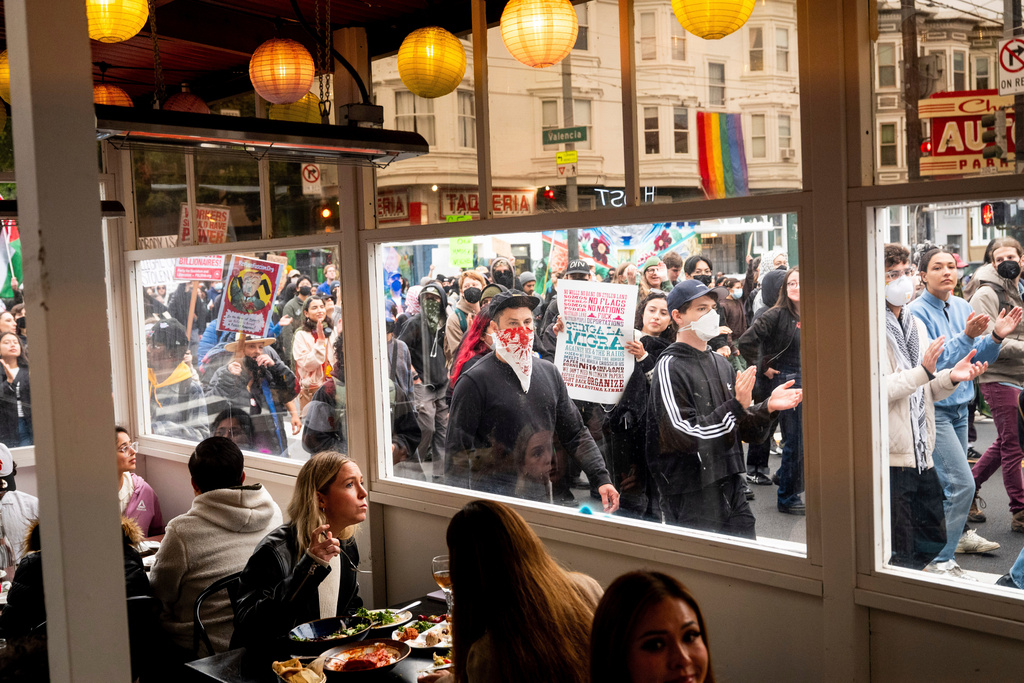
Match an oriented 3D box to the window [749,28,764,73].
[{"bbox_3d":[9.302,-11.109,47.618,0.578,1.731,0.150,-2,4,6],"label":"window"}]

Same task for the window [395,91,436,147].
[{"bbox_3d":[-2.818,-6.513,36.554,1.228,1.638,0.150,-2,4,5],"label":"window"}]

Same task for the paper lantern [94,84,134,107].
[{"bbox_3d":[-1.323,-0.730,4.050,0.210,0.205,0.210,-5,5,-40],"label":"paper lantern"}]

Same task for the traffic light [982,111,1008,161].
[{"bbox_3d":[7.540,-3.226,19.600,0.350,0.760,0.250,0,5,38],"label":"traffic light"}]

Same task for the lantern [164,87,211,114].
[{"bbox_3d":[-1.285,-0.890,4.950,0.200,0.200,0.200,-2,4,0],"label":"lantern"}]

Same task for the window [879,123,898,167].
[{"bbox_3d":[16.058,-8.383,53.338,0.801,1.888,0.150,-3,4,-4],"label":"window"}]

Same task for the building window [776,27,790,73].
[{"bbox_3d":[10.418,-11.205,48.028,0.840,1.738,0.150,-5,5,-40],"label":"building window"}]

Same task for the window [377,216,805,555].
[{"bbox_3d":[0.118,0.090,3.626,0.090,0.810,1.765,-5,5,-40],"label":"window"}]

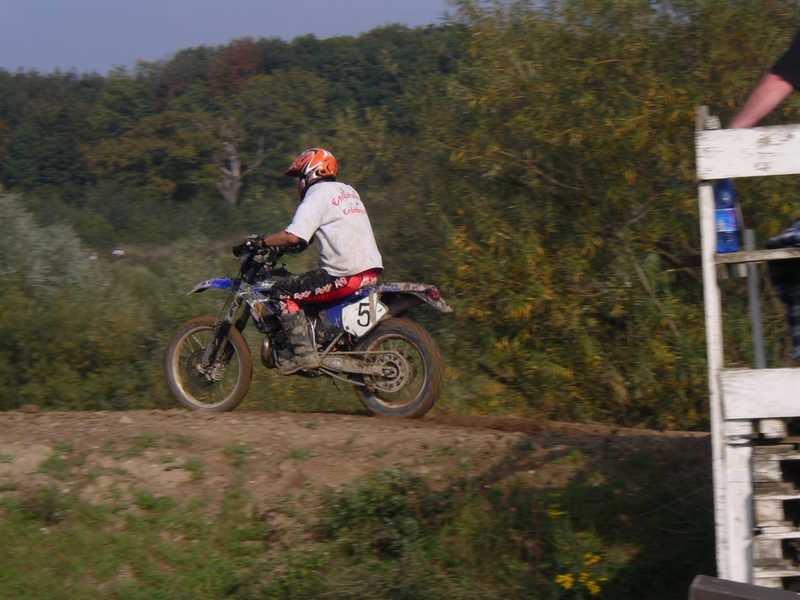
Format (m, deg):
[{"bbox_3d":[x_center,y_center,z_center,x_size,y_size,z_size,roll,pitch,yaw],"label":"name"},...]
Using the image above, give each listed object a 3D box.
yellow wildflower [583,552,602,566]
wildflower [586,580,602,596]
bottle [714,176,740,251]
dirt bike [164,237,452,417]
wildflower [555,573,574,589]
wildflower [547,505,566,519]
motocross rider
[{"bbox_3d":[0.809,1.091,10.100,0.075,0.055,0.070,-3,-1,0],"label":"yellow wildflower"},{"bbox_3d":[0.817,1.212,10.100,0.065,0.060,0.065,-3,-1,0],"label":"wildflower"},{"bbox_3d":[1.166,-0.327,8.600,0.088,0.320,0.088,-3,-1,0],"label":"bottle"},{"bbox_3d":[-0.640,0.180,16.030,2.200,1.200,0.820,0,3,30],"label":"dirt bike"},{"bbox_3d":[0.691,1.181,10.100,0.075,0.060,0.070,-3,-1,0],"label":"wildflower"},{"bbox_3d":[0.703,0.950,10.800,0.075,0.055,0.070,-3,-1,0],"label":"wildflower"},{"bbox_3d":[-0.545,-0.260,15.970,0.820,1.500,0.720,-3,-1,30],"label":"motocross rider"}]

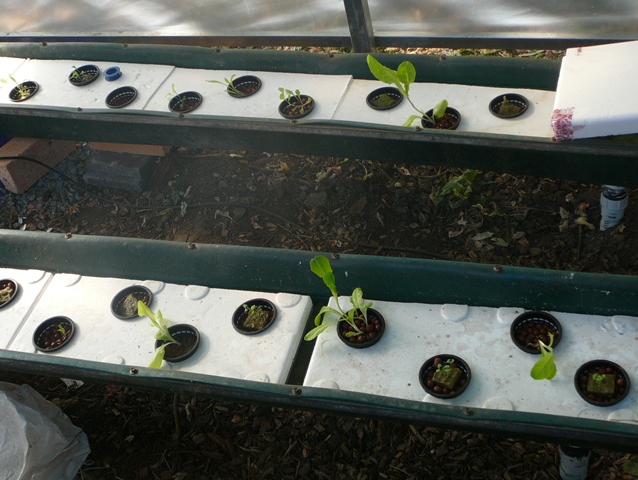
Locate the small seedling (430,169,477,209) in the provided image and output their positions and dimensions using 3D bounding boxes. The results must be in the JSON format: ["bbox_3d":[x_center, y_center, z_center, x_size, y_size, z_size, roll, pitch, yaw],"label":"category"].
[{"bbox_3d":[0.293,-0.120,1.903,0.103,0.060,0.090,-7,47,8],"label":"small seedling"}]

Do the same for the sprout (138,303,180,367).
[{"bbox_3d":[-0.256,0.149,1.387,0.066,0.083,0.090,-7,47,8],"label":"sprout"}]

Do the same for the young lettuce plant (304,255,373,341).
[{"bbox_3d":[0.025,0.088,1.344,0.110,0.112,0.100,-7,47,8],"label":"young lettuce plant"}]

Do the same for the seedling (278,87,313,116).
[{"bbox_3d":[-0.046,-0.282,1.769,0.065,0.050,0.050,-7,47,8],"label":"seedling"}]

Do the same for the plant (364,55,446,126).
[{"bbox_3d":[0.168,-0.281,1.656,0.142,0.127,0.110,-7,47,8],"label":"plant"}]

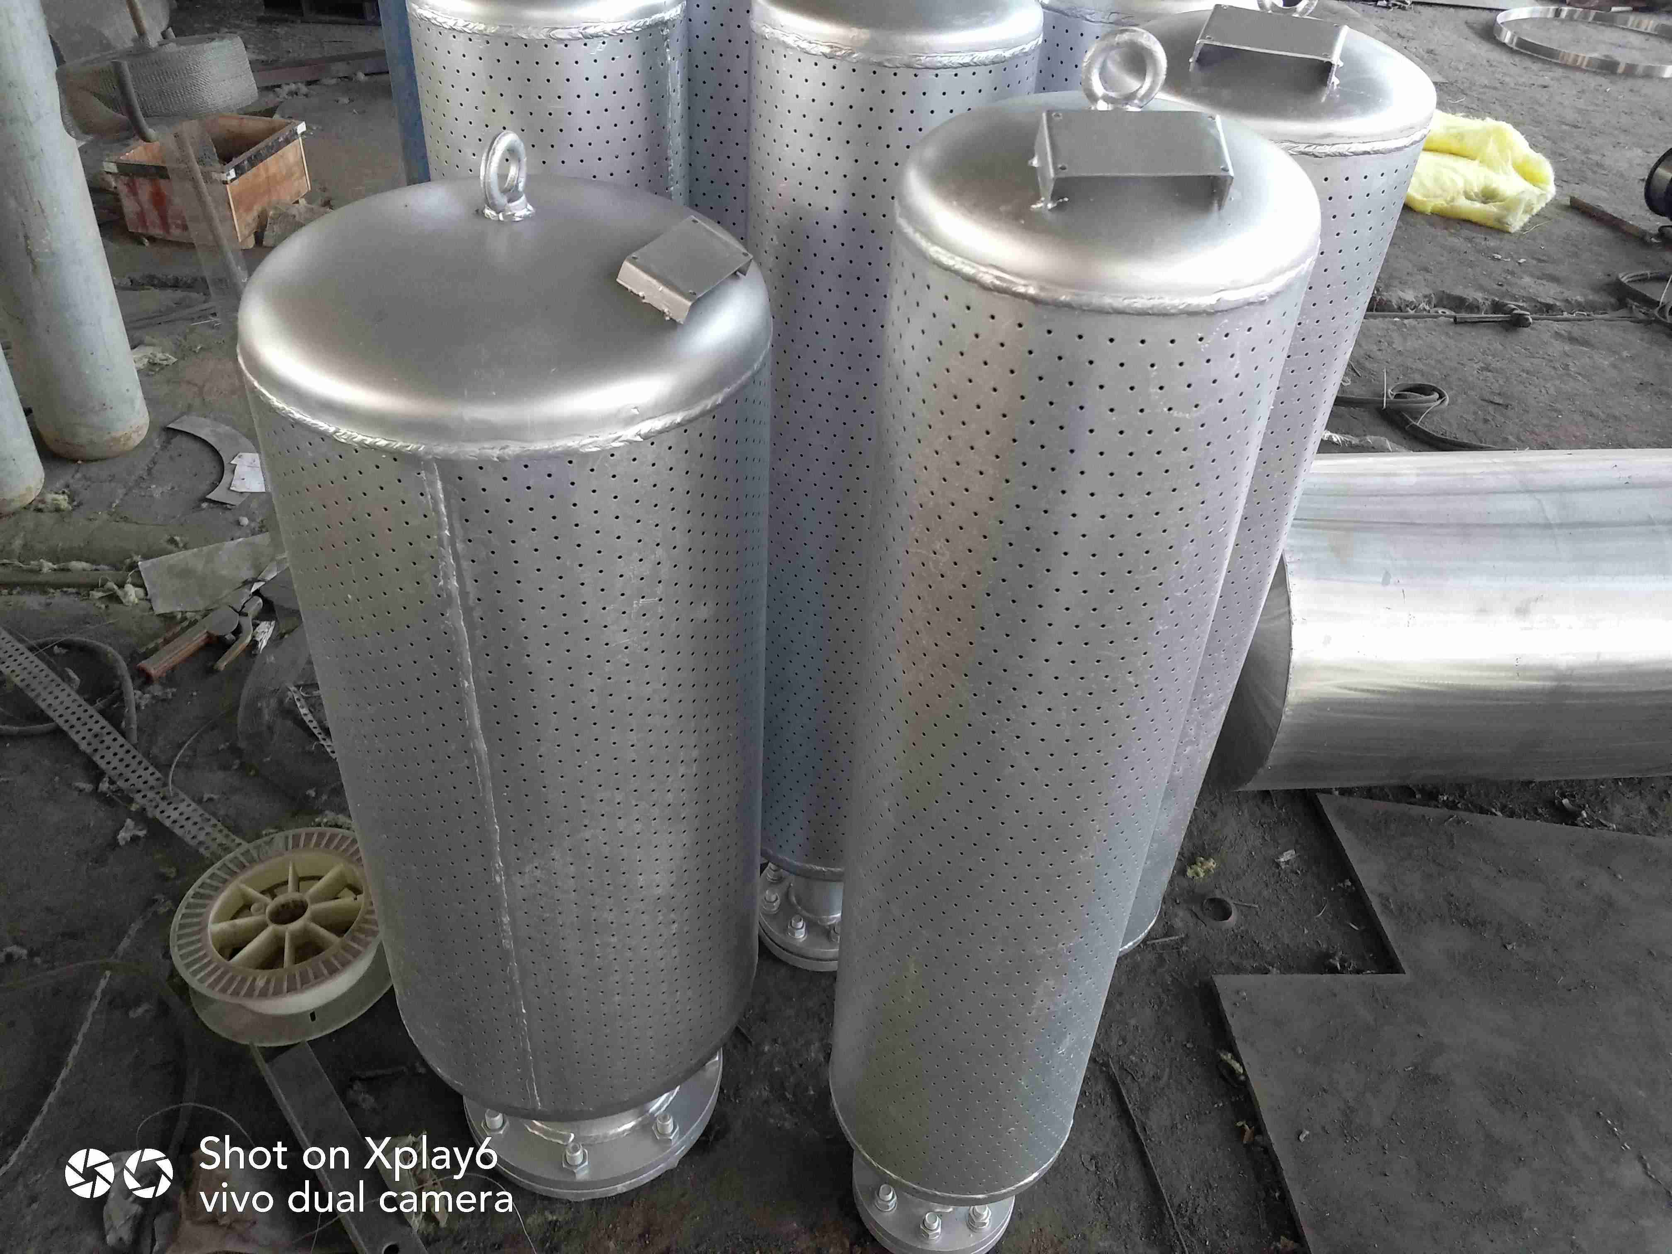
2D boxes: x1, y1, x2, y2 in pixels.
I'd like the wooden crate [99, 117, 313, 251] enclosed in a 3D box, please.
[{"bbox_3d":[-2.203,-1.582,4.296,0.420,0.285,0.610,3,35,0],"label":"wooden crate"}]

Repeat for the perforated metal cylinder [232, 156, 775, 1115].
[{"bbox_3d":[-0.285,0.032,1.215,0.431,0.929,0.431,4,35,0],"label":"perforated metal cylinder"}]

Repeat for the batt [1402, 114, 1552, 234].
[{"bbox_3d":[2.746,-2.075,5.411,0.850,0.290,0.580,31,43,33],"label":"batt"}]

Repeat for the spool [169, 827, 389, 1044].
[{"bbox_3d":[-0.774,0.438,1.733,0.300,0.100,0.300,4,40,-3],"label":"spool"}]

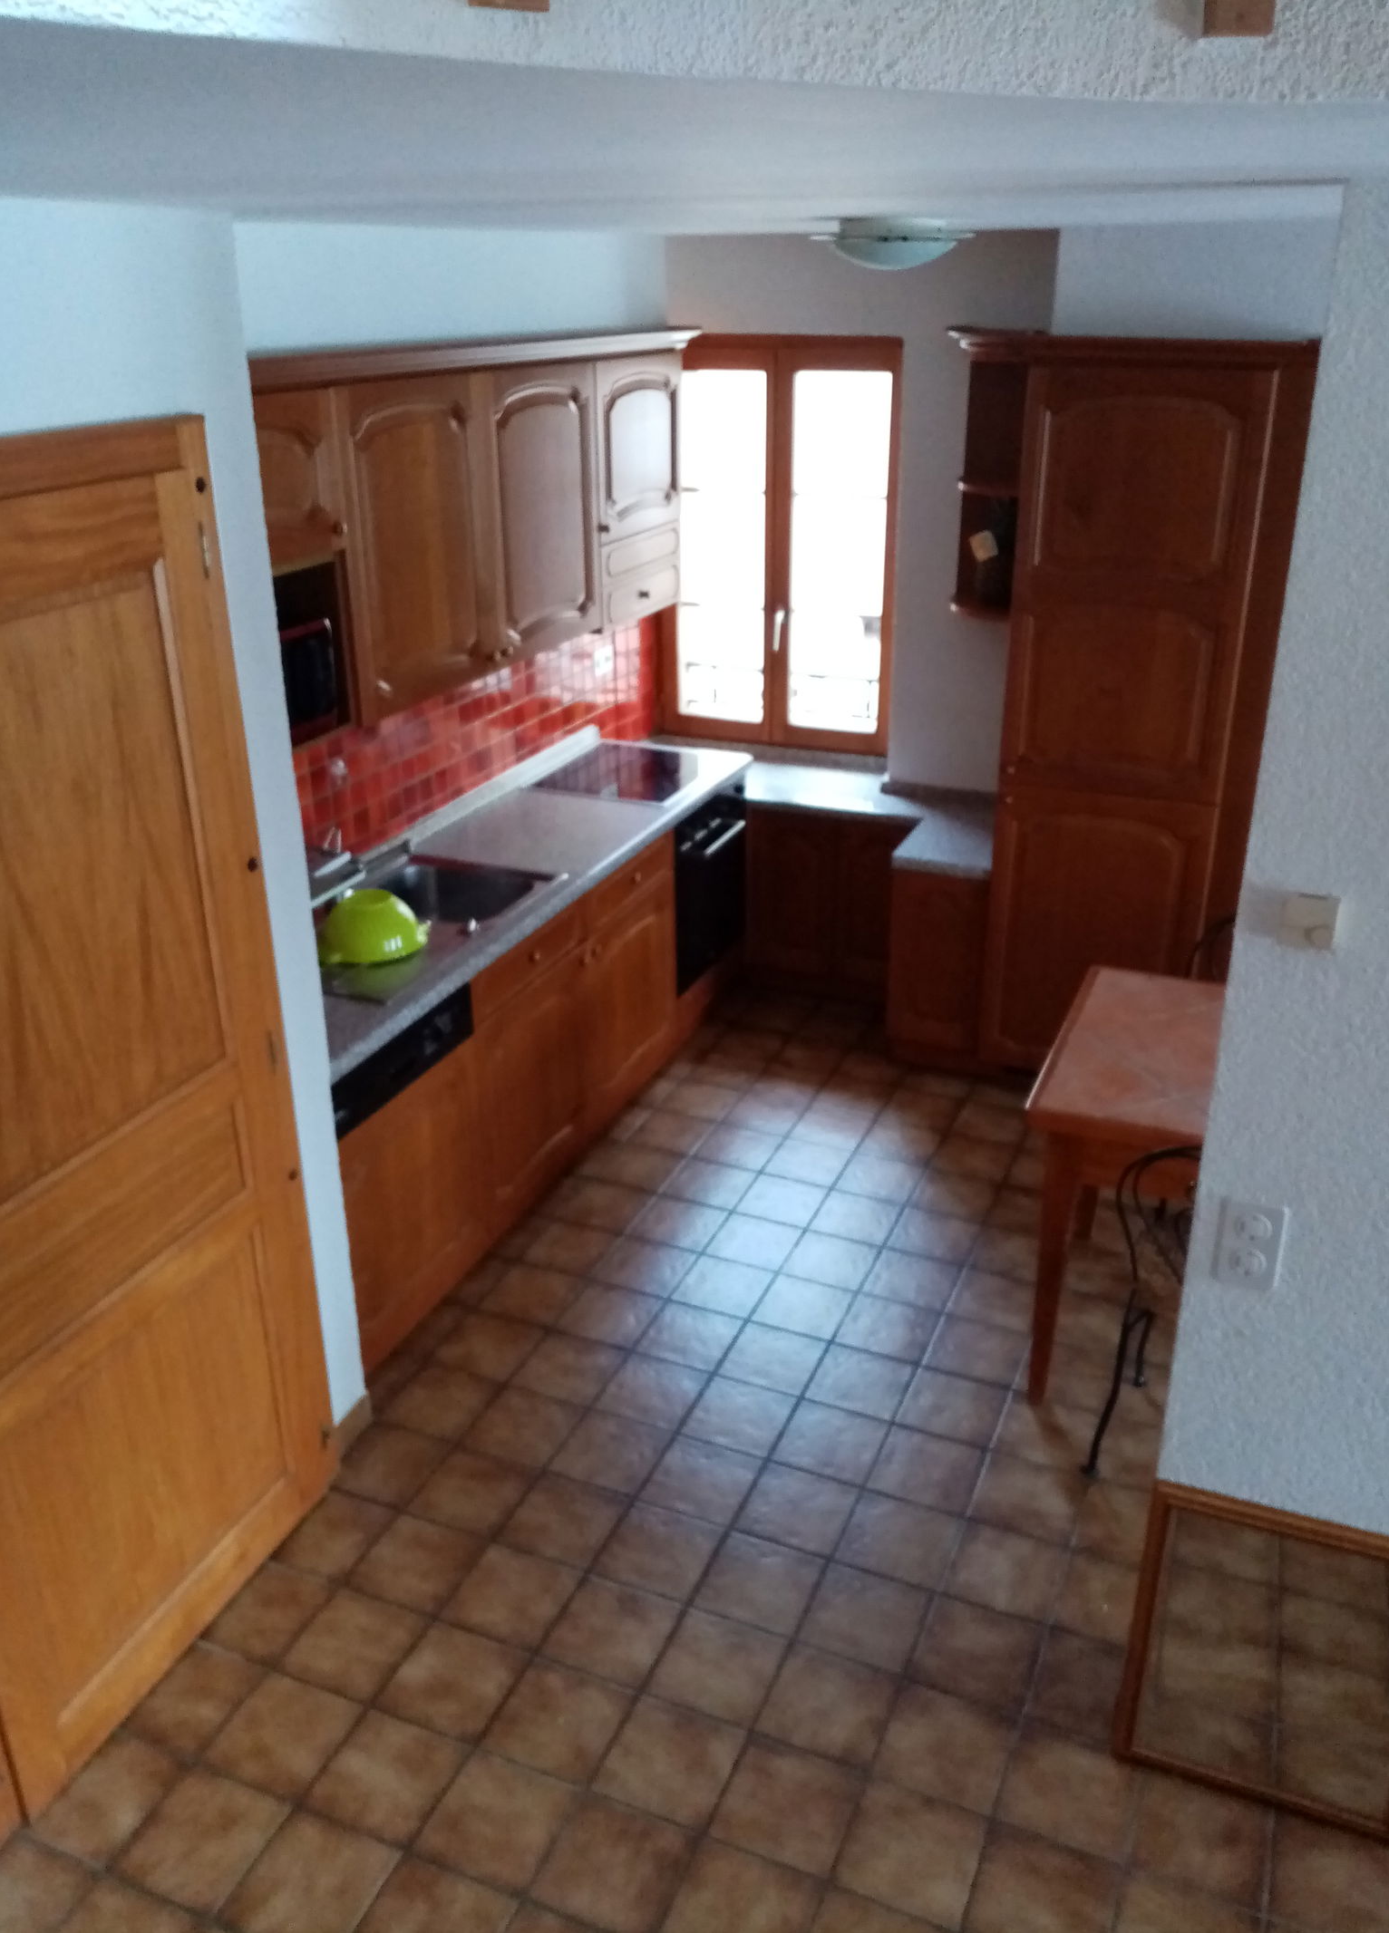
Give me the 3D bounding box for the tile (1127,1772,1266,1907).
[{"bbox_3d":[0.815,1.383,2.302,0.200,0.010,0.200,9,25,22],"label":"tile"}]

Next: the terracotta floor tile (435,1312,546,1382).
[{"bbox_3d":[-0.492,0.920,3.522,0.197,0.010,0.197,9,26,22],"label":"terracotta floor tile"}]

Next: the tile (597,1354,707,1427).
[{"bbox_3d":[-0.093,0.965,3.299,0.200,0.010,0.200,9,25,22],"label":"tile"}]

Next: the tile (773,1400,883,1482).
[{"bbox_3d":[0.299,1.050,3.207,0.197,0.010,0.197,9,26,22],"label":"tile"}]

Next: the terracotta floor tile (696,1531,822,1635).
[{"bbox_3d":[0.128,1.210,2.849,0.197,0.010,0.197,9,26,22],"label":"terracotta floor tile"}]

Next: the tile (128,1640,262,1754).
[{"bbox_3d":[-0.882,1.284,2.558,0.195,0.014,0.195,9,26,22],"label":"tile"}]

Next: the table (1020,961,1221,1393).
[{"bbox_3d":[1.273,0.558,3.253,0.960,0.745,0.804,9,25,22],"label":"table"}]

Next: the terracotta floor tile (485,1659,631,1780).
[{"bbox_3d":[-0.232,1.300,2.507,0.195,0.014,0.195,9,26,22],"label":"terracotta floor tile"}]

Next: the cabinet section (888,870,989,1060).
[{"bbox_3d":[0.763,-0.018,4.569,0.295,0.576,0.022,9,26,22],"label":"cabinet section"}]

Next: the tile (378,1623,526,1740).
[{"bbox_3d":[-0.428,1.273,2.589,0.200,0.010,0.200,9,25,22],"label":"tile"}]

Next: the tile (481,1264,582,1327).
[{"bbox_3d":[-0.398,0.820,3.606,0.199,0.012,0.199,10,26,21],"label":"tile"}]

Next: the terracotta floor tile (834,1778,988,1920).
[{"bbox_3d":[0.344,1.387,2.264,0.199,0.012,0.199,10,26,21],"label":"terracotta floor tile"}]

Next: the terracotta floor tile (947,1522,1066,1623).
[{"bbox_3d":[0.597,1.164,2.789,0.199,0.012,0.199,10,26,21],"label":"terracotta floor tile"}]

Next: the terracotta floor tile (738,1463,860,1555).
[{"bbox_3d":[0.209,1.108,2.971,0.196,0.010,0.196,9,26,22],"label":"terracotta floor tile"}]

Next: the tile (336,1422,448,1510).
[{"bbox_3d":[-0.642,1.057,3.100,0.200,0.010,0.200,9,25,22],"label":"tile"}]

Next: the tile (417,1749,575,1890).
[{"bbox_3d":[-0.317,1.374,2.339,0.195,0.014,0.195,9,26,22],"label":"tile"}]

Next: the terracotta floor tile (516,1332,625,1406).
[{"bbox_3d":[-0.287,0.934,3.382,0.196,0.010,0.196,9,26,22],"label":"terracotta floor tile"}]

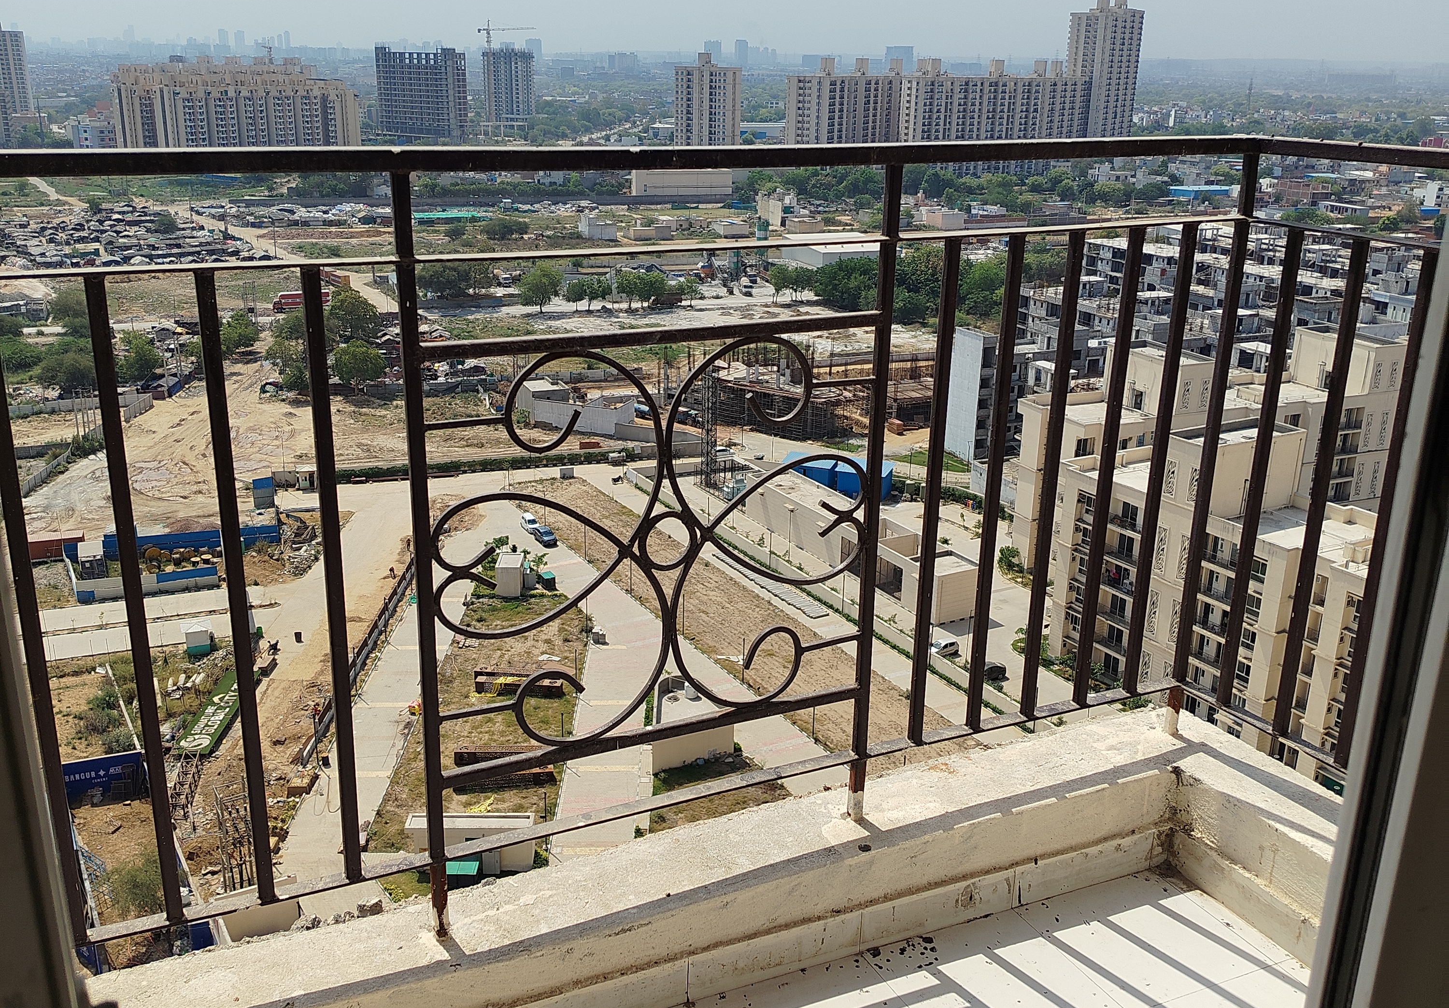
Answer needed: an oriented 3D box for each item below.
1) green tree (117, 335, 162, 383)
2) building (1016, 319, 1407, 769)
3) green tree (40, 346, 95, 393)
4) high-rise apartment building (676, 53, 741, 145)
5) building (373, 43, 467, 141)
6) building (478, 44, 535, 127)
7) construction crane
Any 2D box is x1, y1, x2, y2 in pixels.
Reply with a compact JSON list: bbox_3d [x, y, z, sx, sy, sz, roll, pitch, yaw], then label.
[{"bbox_3d":[-101.338,-24.528,230.892,7.800,8.413,7.800,-7,20,-23],"label":"green tree"},{"bbox_3d":[59.176,0.415,136.776,54.000,25.700,54.000,-9,21,-26],"label":"building"},{"bbox_3d":[-110.596,-22.105,225.400,10.000,7.059,10.000,-8,21,-25],"label":"green tree"},{"bbox_3d":[-8.497,-200.061,682.801,28.000,55.670,21.000,7,20,18],"label":"high-rise apartment building"},{"bbox_3d":[-180.113,-241.850,797.326,49.000,56.989,25.000,3,19,5],"label":"building"},{"bbox_3d":[-158.590,-304.096,984.334,35.000,56.365,27.000,1,19,1],"label":"building"},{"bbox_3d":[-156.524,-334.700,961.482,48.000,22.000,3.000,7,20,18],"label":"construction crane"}]

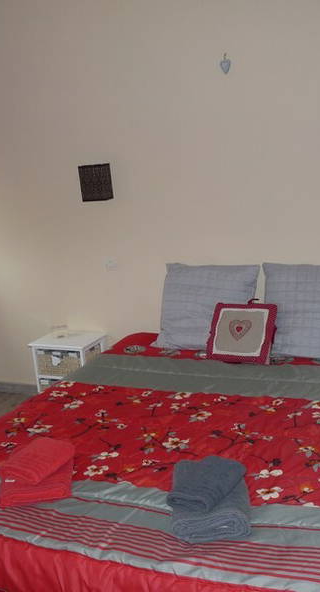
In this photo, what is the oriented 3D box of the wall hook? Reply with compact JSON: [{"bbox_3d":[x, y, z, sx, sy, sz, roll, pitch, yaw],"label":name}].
[{"bbox_3d":[0.336,-1.185,3.141,0.056,0.103,0.025,1,14,25],"label":"wall hook"}]

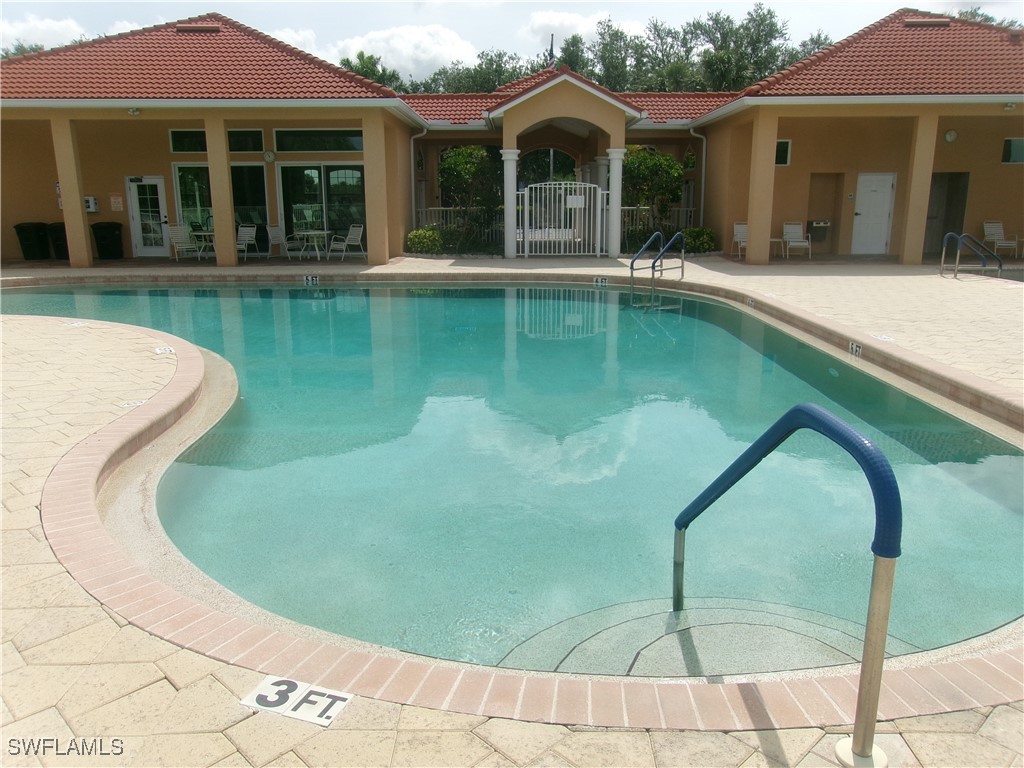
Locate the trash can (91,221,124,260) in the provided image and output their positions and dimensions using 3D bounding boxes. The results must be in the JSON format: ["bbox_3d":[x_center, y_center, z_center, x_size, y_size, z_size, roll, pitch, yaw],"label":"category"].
[{"bbox_3d":[-10.114,-3.611,20.075,0.570,0.910,0.620,0,13,0],"label":"trash can"}]

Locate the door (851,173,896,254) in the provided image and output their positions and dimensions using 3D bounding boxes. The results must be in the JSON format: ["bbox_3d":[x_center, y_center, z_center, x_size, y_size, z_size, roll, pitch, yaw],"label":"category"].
[{"bbox_3d":[9.313,-4.418,20.644,1.000,2.080,0.080,0,13,0],"label":"door"}]

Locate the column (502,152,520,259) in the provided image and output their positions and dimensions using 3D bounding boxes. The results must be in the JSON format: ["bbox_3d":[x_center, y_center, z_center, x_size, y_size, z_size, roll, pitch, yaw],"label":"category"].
[{"bbox_3d":[-0.039,-4.588,20.442,0.500,2.680,0.500,0,13,0],"label":"column"}]

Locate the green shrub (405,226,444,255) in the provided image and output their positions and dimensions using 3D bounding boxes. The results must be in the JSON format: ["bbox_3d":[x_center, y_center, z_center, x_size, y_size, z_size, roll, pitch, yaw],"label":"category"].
[{"bbox_3d":[-2.315,-3.916,21.571,1.020,0.770,0.950,0,13,0],"label":"green shrub"}]

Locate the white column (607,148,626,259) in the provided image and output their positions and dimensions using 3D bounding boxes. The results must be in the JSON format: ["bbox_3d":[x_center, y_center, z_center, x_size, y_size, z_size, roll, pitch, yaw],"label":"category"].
[{"bbox_3d":[2.538,-4.380,19.445,0.480,2.600,0.480,0,13,0],"label":"white column"}]

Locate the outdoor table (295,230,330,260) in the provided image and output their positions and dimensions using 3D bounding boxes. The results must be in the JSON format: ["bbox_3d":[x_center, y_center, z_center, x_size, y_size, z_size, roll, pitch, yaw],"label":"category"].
[{"bbox_3d":[-4.813,-3.373,19.385,0.920,0.720,0.920,0,13,0],"label":"outdoor table"}]

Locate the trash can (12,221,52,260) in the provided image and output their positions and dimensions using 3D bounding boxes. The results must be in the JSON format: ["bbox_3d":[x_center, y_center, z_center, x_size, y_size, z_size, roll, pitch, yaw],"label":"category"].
[{"bbox_3d":[-12.014,-3.599,20.055,0.570,0.910,0.620,0,13,0],"label":"trash can"}]

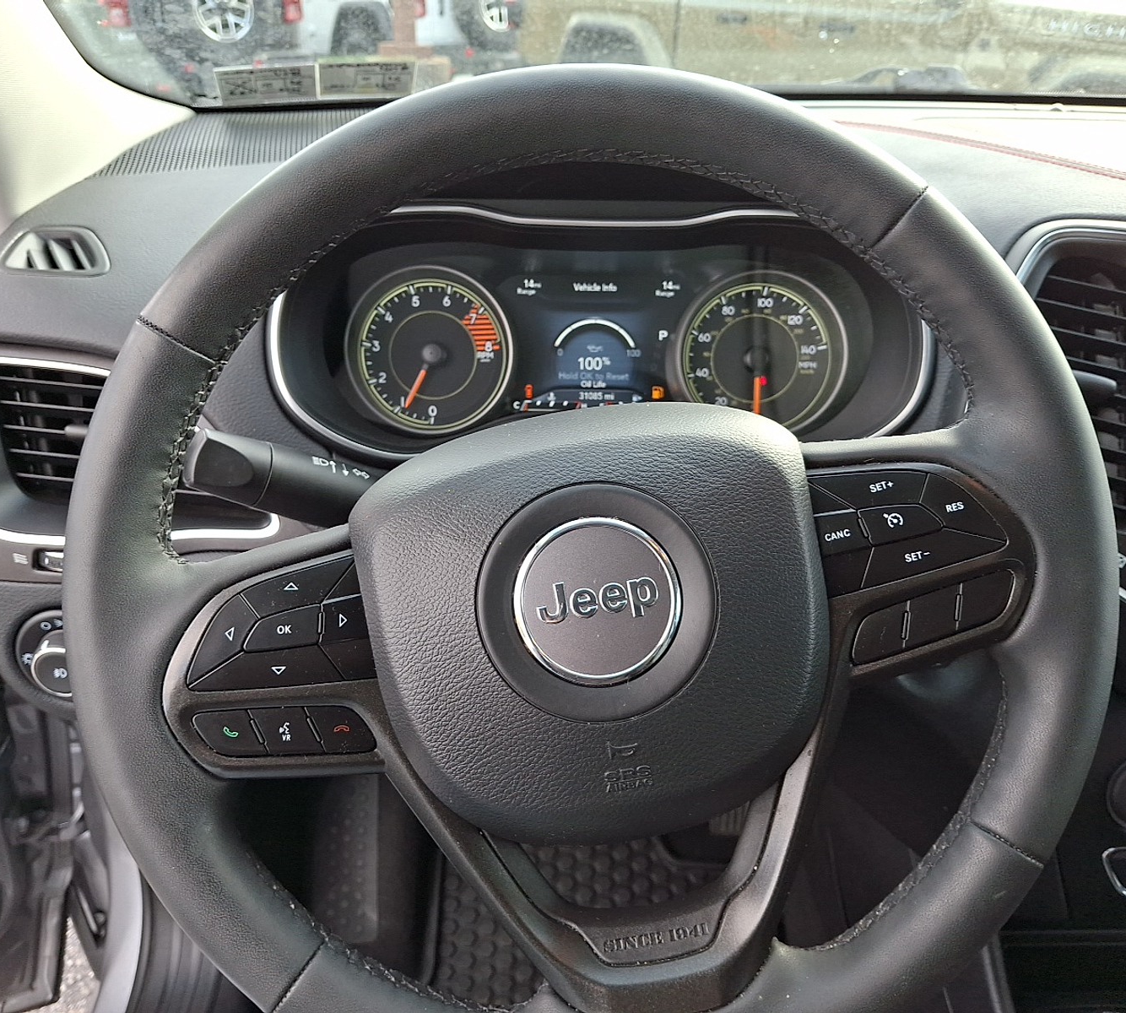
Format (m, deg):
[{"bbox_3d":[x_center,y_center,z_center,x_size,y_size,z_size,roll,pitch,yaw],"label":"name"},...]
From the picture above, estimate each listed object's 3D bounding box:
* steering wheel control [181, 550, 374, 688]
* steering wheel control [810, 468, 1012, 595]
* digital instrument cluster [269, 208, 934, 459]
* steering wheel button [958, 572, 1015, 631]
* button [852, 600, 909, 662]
[{"bbox_3d":[-0.104,0.043,0.361,0.069,0.048,0.013,-10,-3,-3],"label":"steering wheel control"},{"bbox_3d":[0.133,0.011,0.375,0.070,0.048,0.013,-10,-3,-3],"label":"steering wheel control"},{"bbox_3d":[0.022,-0.097,0.570,0.375,0.147,0.060,0,0,0],"label":"digital instrument cluster"},{"bbox_3d":[0.154,0.034,0.357,0.025,0.017,0.006,-15,-2,4],"label":"steering wheel button"},{"bbox_3d":[0.121,0.048,0.372,0.022,0.018,0.009,-12,-3,-3],"label":"button"}]

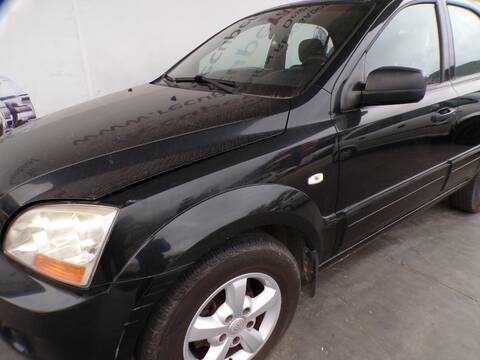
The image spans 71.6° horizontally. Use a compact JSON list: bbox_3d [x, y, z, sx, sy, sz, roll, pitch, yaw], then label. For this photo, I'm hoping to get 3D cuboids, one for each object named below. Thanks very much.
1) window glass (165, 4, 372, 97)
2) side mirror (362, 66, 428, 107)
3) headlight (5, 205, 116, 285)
[{"bbox_3d":[0.025,-0.795,2.030,0.853,0.150,1.400,-48,40,-14],"label":"window glass"},{"bbox_3d":[0.665,-0.402,1.418,0.230,0.165,0.130,19,29,40],"label":"side mirror"},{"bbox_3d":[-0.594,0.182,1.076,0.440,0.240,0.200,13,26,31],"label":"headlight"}]

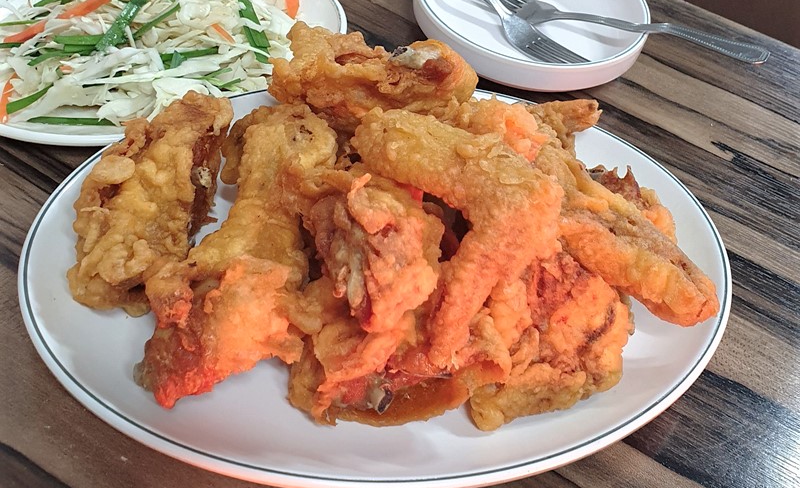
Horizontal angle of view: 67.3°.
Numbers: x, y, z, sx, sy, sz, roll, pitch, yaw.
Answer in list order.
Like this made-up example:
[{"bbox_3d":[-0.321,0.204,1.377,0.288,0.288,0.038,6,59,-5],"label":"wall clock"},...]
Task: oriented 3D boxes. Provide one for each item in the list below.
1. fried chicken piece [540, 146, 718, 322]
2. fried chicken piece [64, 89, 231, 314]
[{"bbox_3d":[0.094,-0.004,0.252,0.094,0.034,0.038,36,57,0],"label":"fried chicken piece"},{"bbox_3d":[-0.101,-0.020,0.252,0.048,0.044,0.100,13,54,5],"label":"fried chicken piece"}]

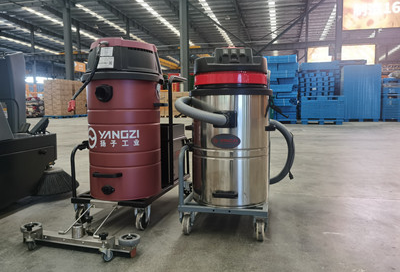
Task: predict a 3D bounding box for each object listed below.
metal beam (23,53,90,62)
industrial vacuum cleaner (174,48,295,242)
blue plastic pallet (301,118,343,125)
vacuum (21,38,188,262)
[{"bbox_3d":[-17.727,-9.697,41.395,9.500,0.700,0.350,1,6,13],"label":"metal beam"},{"bbox_3d":[0.233,0.003,1.942,0.600,1.000,0.640,1,6,15],"label":"industrial vacuum cleaner"},{"bbox_3d":[3.475,-0.445,9.681,1.150,0.170,1.000,1,6,13],"label":"blue plastic pallet"},{"bbox_3d":[-0.468,-0.035,2.031,0.660,1.080,1.160,1,6,15],"label":"vacuum"}]

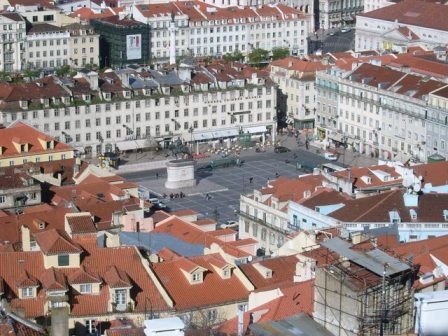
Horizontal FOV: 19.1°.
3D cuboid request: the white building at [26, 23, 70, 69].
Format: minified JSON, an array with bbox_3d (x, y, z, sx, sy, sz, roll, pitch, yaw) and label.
[{"bbox_3d":[-66.520,-42.900,489.780,16.670,20.710,12.500,-8,16,-28],"label":"white building"}]

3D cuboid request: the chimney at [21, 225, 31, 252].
[{"bbox_3d":[-21.250,7.690,143.350,0.820,3.100,0.750,-3,15,-14],"label":"chimney"}]

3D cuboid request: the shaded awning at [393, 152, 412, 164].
[{"bbox_3d":[48.590,-2.820,364.750,2.200,2.040,5.890,-8,16,-28],"label":"shaded awning"}]

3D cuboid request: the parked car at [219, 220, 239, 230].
[{"bbox_3d":[1.460,13.330,308.190,4.300,1.460,1.770,-8,16,-28],"label":"parked car"}]

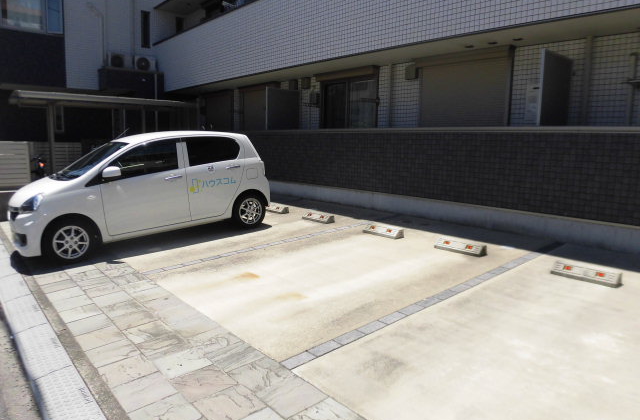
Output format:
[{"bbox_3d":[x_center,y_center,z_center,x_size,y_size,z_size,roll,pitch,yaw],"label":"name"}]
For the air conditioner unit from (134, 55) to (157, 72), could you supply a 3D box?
[{"bbox_3d":[-5.373,-4.511,13.662,0.680,0.510,0.270,-8,12,-41],"label":"air conditioner unit"}]

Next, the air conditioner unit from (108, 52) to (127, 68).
[{"bbox_3d":[-5.961,-4.430,13.147,0.660,0.500,0.270,-8,12,-41],"label":"air conditioner unit"}]

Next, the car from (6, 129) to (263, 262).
[{"bbox_3d":[-2.430,-0.352,6.270,3.400,1.490,1.480,-10,14,-40],"label":"car"}]

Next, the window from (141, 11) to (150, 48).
[{"bbox_3d":[-5.499,-5.688,14.006,0.290,1.150,0.100,-8,12,-41],"label":"window"}]

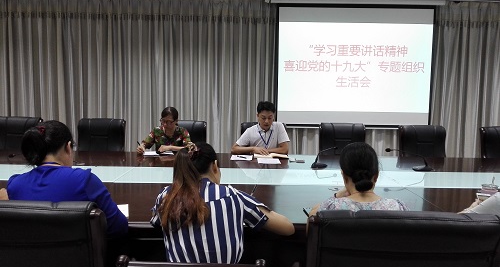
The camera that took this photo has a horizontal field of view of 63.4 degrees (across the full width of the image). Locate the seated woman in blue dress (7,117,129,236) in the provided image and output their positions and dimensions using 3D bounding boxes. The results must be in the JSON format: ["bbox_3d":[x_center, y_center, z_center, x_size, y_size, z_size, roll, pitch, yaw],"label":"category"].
[{"bbox_3d":[-0.766,0.556,1.705,0.520,1.240,0.750,2,6,11],"label":"seated woman in blue dress"}]

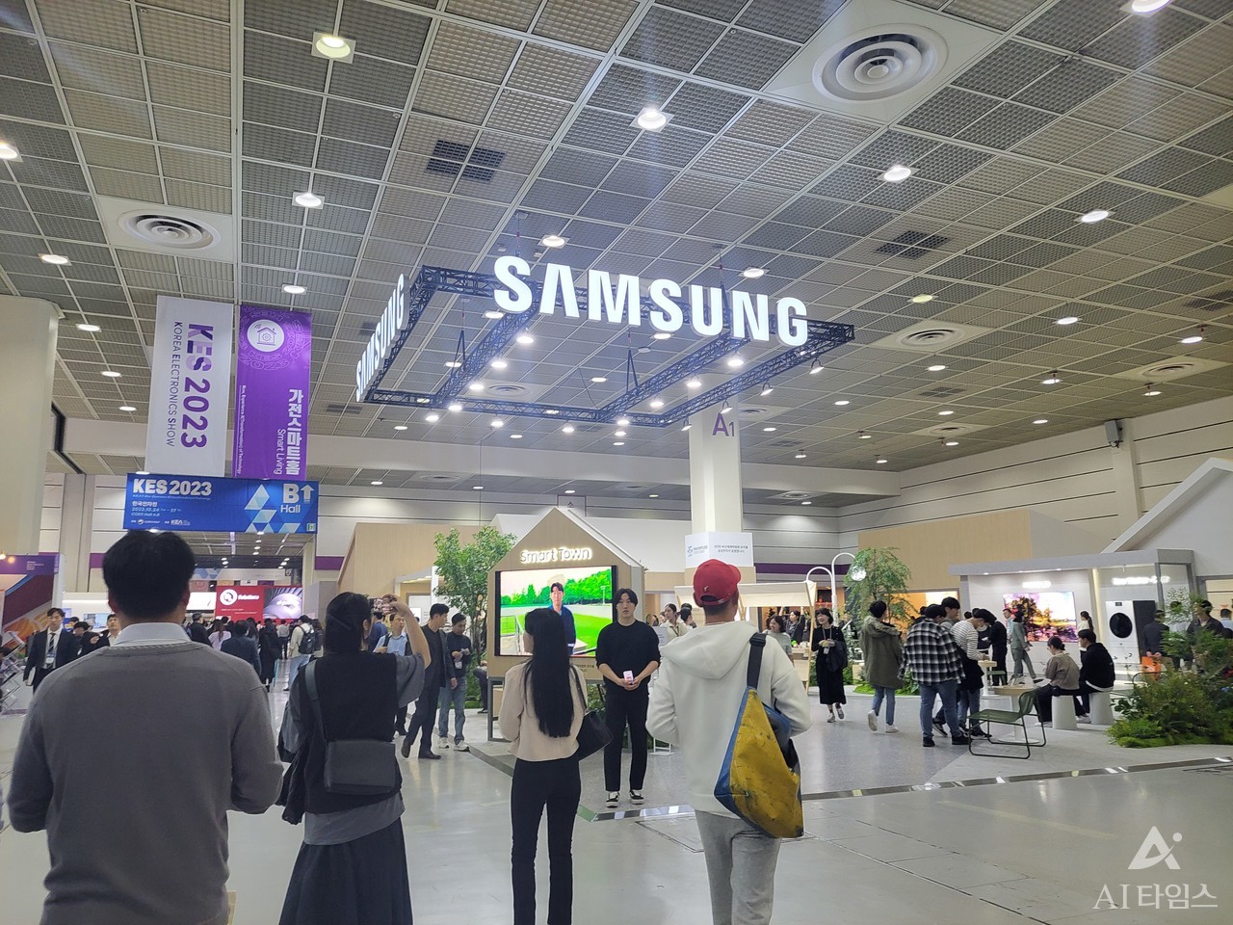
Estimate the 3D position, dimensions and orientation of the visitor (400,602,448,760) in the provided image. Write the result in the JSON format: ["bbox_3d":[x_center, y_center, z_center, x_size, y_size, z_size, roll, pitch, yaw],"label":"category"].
[{"bbox_3d":[-2.190,2.525,9.979,0.500,1.720,0.500,-8,-12,36],"label":"visitor"}]

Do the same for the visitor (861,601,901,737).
[{"bbox_3d":[3.561,2.723,11.540,0.540,1.690,0.450,-8,-13,37],"label":"visitor"}]

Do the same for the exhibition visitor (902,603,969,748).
[{"bbox_3d":[3.834,2.537,10.321,0.680,1.620,0.480,-5,-11,24],"label":"exhibition visitor"}]

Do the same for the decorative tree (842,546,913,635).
[{"bbox_3d":[5.286,3.148,17.429,1.400,2.850,1.400,3,-11,-23],"label":"decorative tree"}]

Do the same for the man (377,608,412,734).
[{"bbox_3d":[-3.091,2.932,11.993,0.520,1.650,0.380,5,-12,-30],"label":"man"}]

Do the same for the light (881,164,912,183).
[{"bbox_3d":[4.816,-4.956,14.687,0.470,0.120,0.470,-1,-10,0],"label":"light"}]

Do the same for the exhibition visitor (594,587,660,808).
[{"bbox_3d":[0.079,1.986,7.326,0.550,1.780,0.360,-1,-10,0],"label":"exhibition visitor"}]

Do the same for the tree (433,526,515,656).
[{"bbox_3d":[-2.524,2.783,15.628,1.500,3.200,1.500,3,-11,-23],"label":"tree"}]

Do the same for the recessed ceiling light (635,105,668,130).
[{"bbox_3d":[0.536,-5.197,12.937,0.470,0.120,0.470,-1,-10,0],"label":"recessed ceiling light"}]

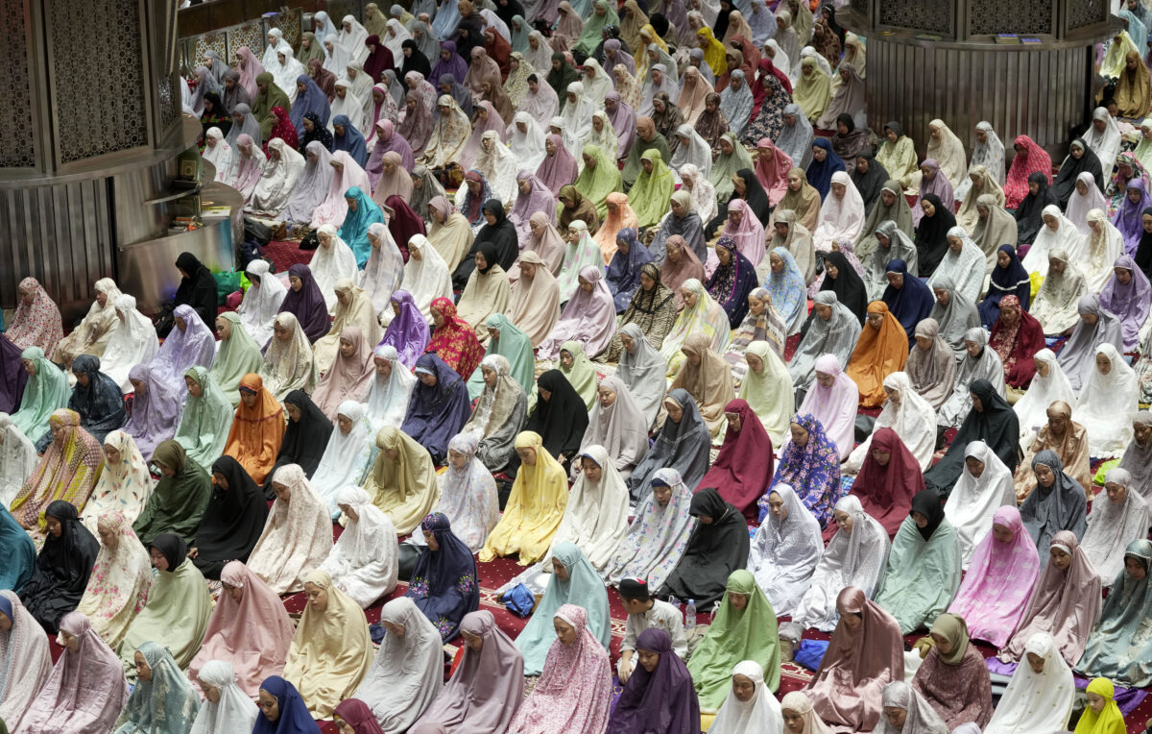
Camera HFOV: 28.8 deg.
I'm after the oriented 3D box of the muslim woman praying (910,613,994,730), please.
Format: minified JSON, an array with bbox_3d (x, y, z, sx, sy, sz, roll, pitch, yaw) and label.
[{"bbox_3d":[2.392,1.889,14.216,0.474,0.730,0.628,10,21,29],"label":"muslim woman praying"}]

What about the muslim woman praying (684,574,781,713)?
[{"bbox_3d":[0.965,1.633,13.747,0.520,0.810,0.690,9,17,34],"label":"muslim woman praying"}]

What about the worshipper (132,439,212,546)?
[{"bbox_3d":[-3.151,0.911,17.304,0.474,0.777,0.665,10,21,29],"label":"worshipper"}]

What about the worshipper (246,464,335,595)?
[{"bbox_3d":[-2.031,1.075,15.764,0.507,0.815,0.683,10,21,29],"label":"worshipper"}]

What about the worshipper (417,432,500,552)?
[{"bbox_3d":[-0.828,0.876,16.541,0.490,0.800,0.680,8,19,26],"label":"worshipper"}]

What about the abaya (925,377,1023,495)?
[{"bbox_3d":[2.989,0.476,16.741,0.577,0.801,0.802,13,23,36],"label":"abaya"}]

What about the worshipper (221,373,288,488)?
[{"bbox_3d":[-2.684,0.470,18.516,0.432,0.842,0.638,10,21,29],"label":"worshipper"}]

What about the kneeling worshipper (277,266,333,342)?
[{"bbox_3d":[-2.844,-0.616,22.955,0.520,0.817,0.690,9,17,34],"label":"kneeling worshipper"}]

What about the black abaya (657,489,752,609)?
[{"bbox_3d":[0.899,1.215,15.471,0.520,0.797,0.690,9,17,34],"label":"black abaya"}]

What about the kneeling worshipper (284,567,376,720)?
[{"bbox_3d":[-1.536,1.660,13.783,0.520,0.819,0.690,9,17,34],"label":"kneeling worshipper"}]

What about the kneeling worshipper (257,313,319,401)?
[{"bbox_3d":[-2.524,-0.104,19.790,0.490,0.800,0.660,7,19,25],"label":"kneeling worshipper"}]

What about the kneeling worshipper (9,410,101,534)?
[{"bbox_3d":[-3.951,0.718,16.911,0.523,0.822,0.715,12,23,34],"label":"kneeling worshipper"}]

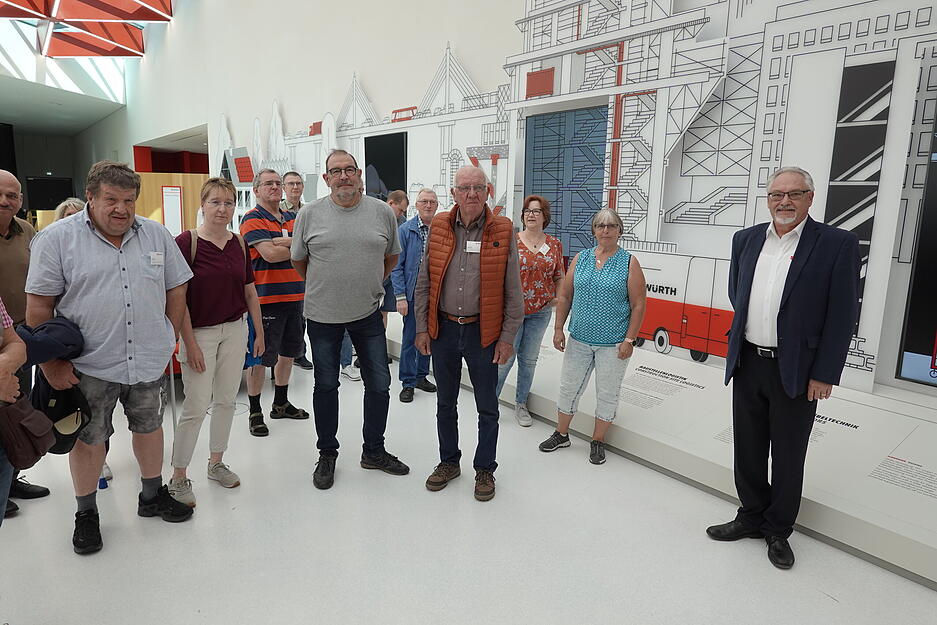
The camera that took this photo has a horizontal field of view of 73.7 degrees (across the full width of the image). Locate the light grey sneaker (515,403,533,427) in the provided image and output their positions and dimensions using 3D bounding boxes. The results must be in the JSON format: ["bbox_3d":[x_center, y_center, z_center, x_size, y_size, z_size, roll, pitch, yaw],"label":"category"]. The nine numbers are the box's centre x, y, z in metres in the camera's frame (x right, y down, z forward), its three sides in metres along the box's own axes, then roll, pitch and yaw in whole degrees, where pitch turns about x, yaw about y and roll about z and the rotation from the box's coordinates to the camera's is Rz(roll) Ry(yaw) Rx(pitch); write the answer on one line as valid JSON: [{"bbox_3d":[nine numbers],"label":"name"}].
[{"bbox_3d":[0.409,0.736,4.572,0.098,0.110,0.272,-1,11,-13],"label":"light grey sneaker"}]

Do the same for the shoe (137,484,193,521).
[{"bbox_3d":[-1.493,0.942,3.093,0.302,0.130,0.113,3,10,10],"label":"shoe"}]

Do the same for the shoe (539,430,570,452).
[{"bbox_3d":[0.580,0.846,4.155,0.265,0.105,0.100,-7,13,-36],"label":"shoe"}]

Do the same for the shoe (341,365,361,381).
[{"bbox_3d":[-1.041,0.537,5.619,0.285,0.110,0.105,8,13,34],"label":"shoe"}]

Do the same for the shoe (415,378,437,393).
[{"bbox_3d":[-0.368,0.591,5.267,0.295,0.105,0.103,9,13,35],"label":"shoe"}]

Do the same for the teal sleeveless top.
[{"bbox_3d":[0.817,-0.104,3.864,0.400,0.610,0.280,6,12,25],"label":"teal sleeveless top"}]

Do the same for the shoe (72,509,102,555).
[{"bbox_3d":[-1.803,1.017,2.958,0.120,0.120,0.300,-5,12,-30],"label":"shoe"}]

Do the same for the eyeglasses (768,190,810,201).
[{"bbox_3d":[1.366,-0.500,2.658,0.145,0.043,0.145,5,10,40],"label":"eyeglasses"}]

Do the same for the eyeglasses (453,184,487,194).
[{"bbox_3d":[0.015,-0.626,3.189,0.152,0.045,0.145,0,10,-6],"label":"eyeglasses"}]

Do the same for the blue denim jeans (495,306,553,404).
[{"bbox_3d":[0.368,0.269,4.620,0.460,0.860,0.380,2,10,5],"label":"blue denim jeans"}]

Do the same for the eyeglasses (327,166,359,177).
[{"bbox_3d":[-0.669,-0.745,3.336,0.147,0.048,0.143,-5,8,-11],"label":"eyeglasses"}]

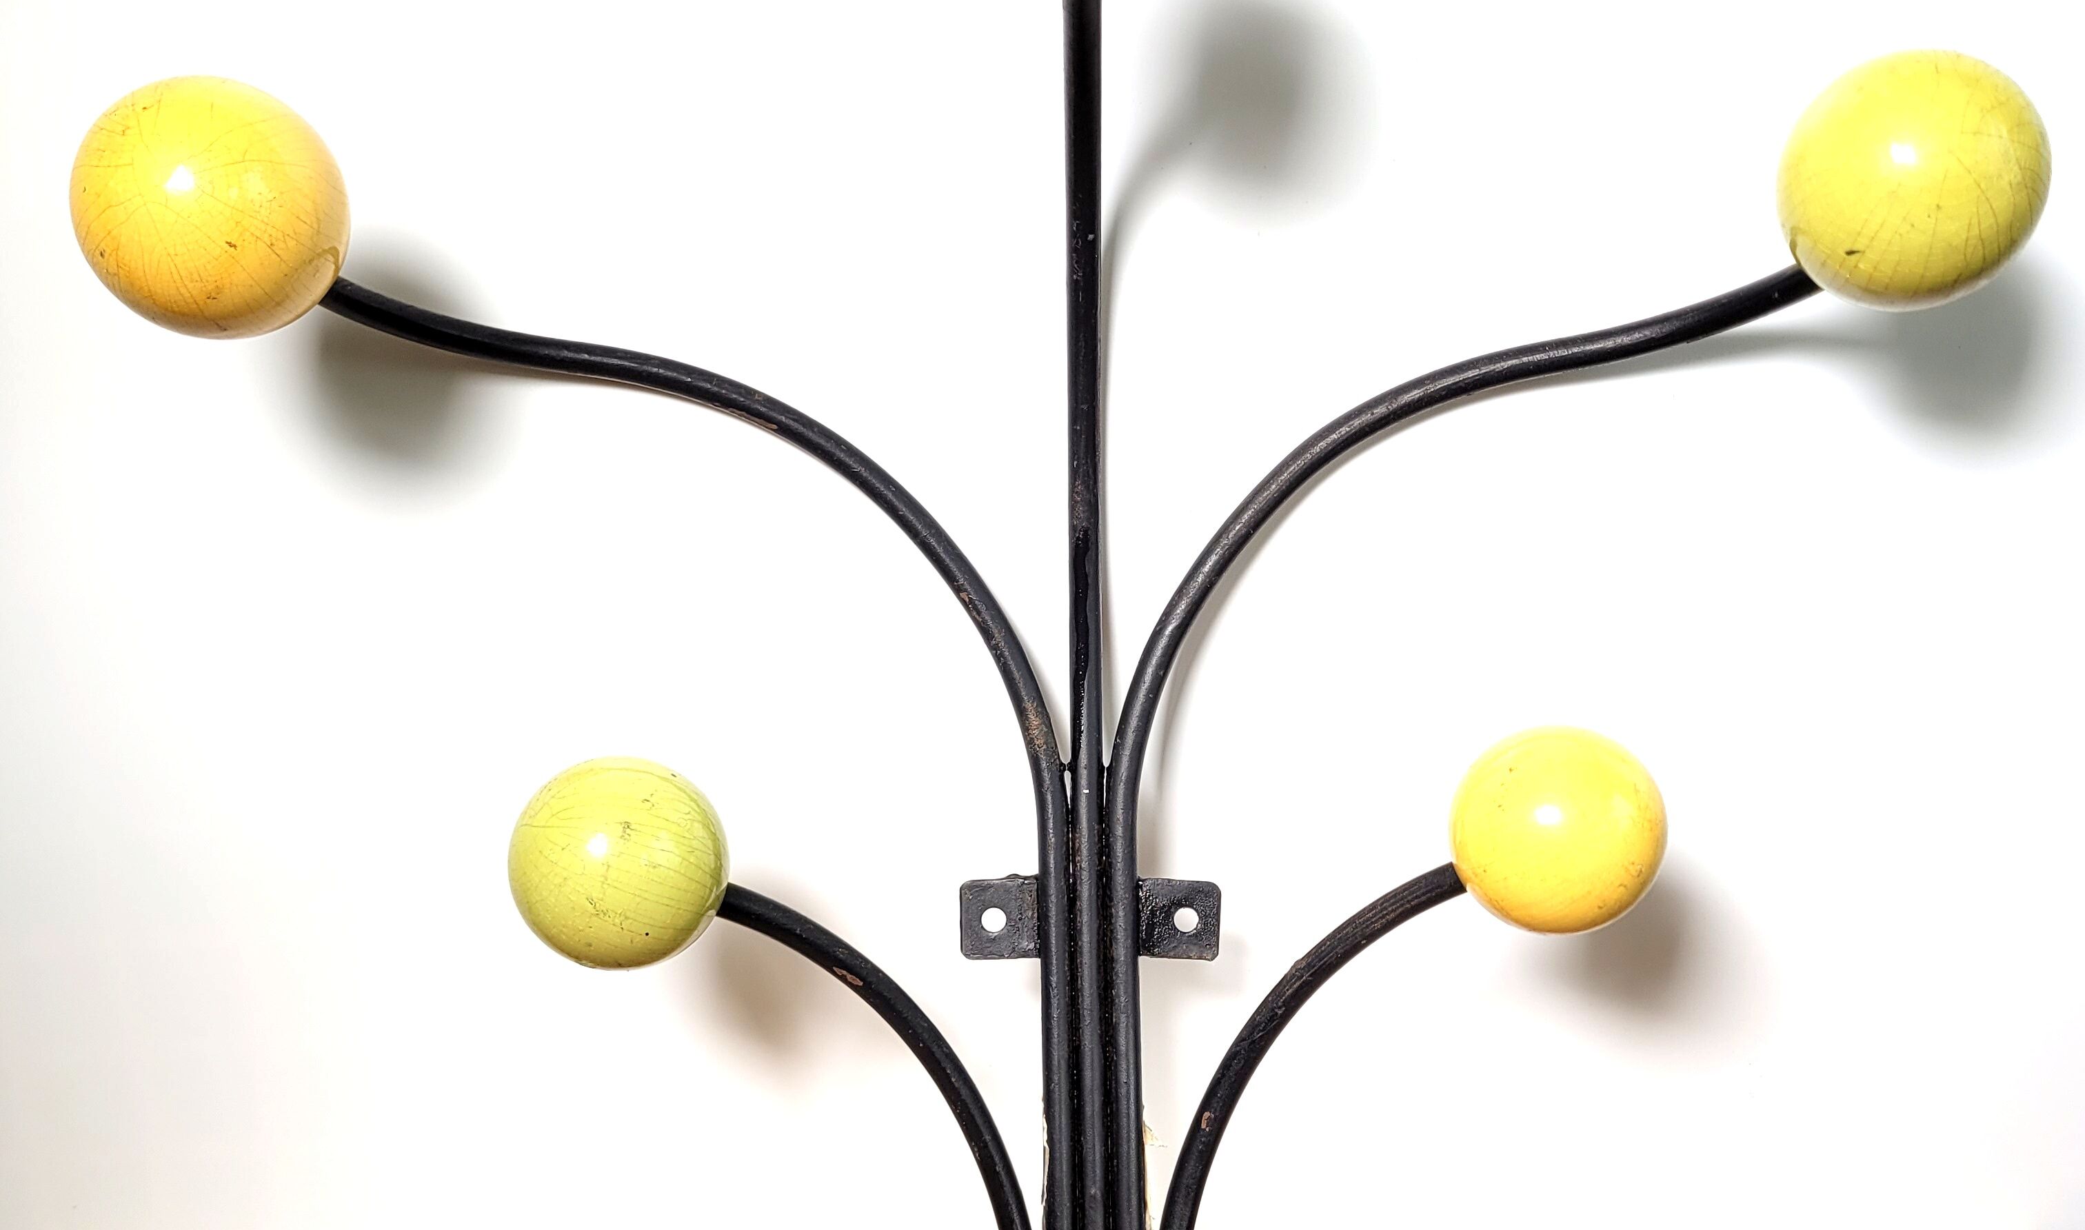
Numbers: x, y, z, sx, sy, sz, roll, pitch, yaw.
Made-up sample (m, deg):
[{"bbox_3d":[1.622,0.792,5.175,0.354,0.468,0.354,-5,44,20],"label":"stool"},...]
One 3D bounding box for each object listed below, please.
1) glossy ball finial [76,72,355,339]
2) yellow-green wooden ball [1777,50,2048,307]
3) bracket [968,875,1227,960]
[{"bbox_3d":[-0.189,-0.093,0.476,0.059,0.059,0.059,-2,20,-1],"label":"glossy ball finial"},{"bbox_3d":[0.200,-0.100,0.482,0.058,0.058,0.058,-1,20,0],"label":"yellow-green wooden ball"},{"bbox_3d":[0.013,0.084,0.577,0.072,0.023,0.005,-1,-4,-1],"label":"bracket"}]

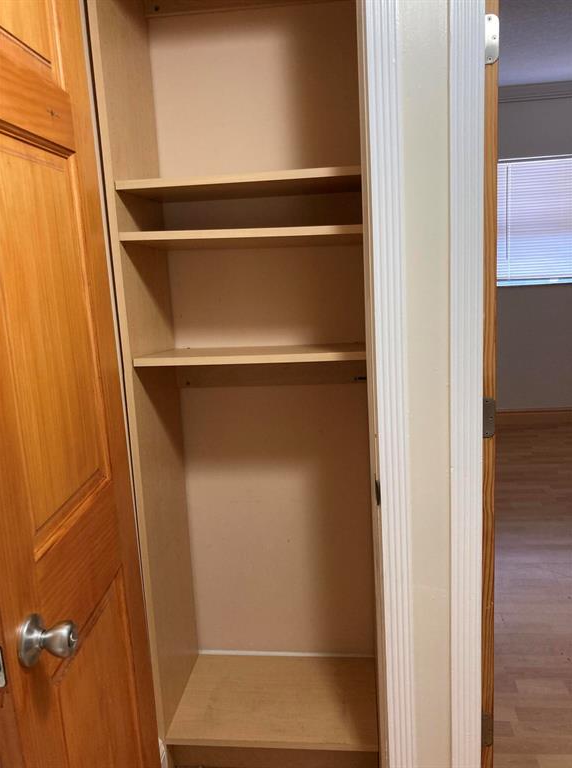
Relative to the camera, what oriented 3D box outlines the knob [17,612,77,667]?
[{"bbox_3d":[-0.324,0.356,0.863,0.061,0.069,0.069,-3,11,3],"label":"knob"}]

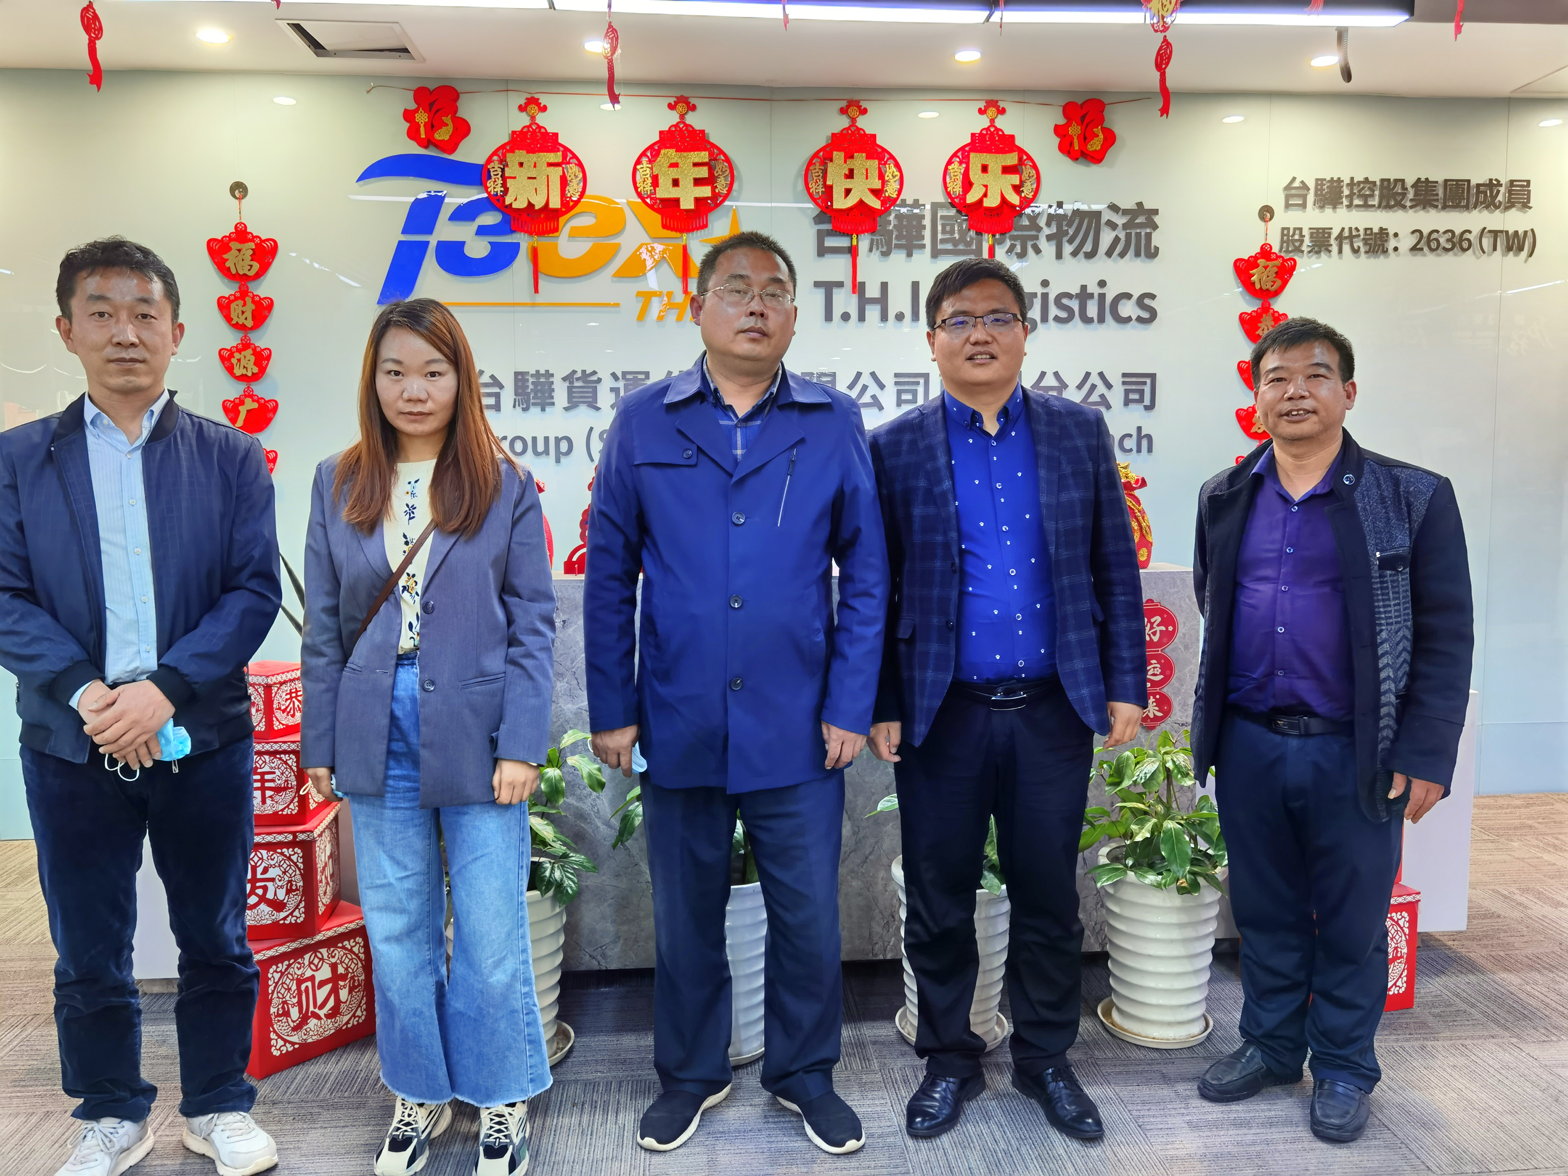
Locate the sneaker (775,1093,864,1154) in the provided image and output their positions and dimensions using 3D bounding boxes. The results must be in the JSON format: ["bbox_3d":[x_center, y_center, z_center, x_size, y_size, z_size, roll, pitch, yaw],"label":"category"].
[{"bbox_3d":[0.076,1.045,2.540,0.110,0.110,0.285,-3,6,-23],"label":"sneaker"}]

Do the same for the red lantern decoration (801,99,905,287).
[{"bbox_3d":[0.257,-1.438,4.488,0.376,0.684,0.035,-1,5,-5],"label":"red lantern decoration"}]

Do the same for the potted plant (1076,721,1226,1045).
[{"bbox_3d":[0.895,0.694,2.943,0.390,0.720,0.370,-1,5,-5],"label":"potted plant"}]

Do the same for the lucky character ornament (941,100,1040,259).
[{"bbox_3d":[0.765,-1.449,4.528,0.378,0.694,0.035,-1,5,-5],"label":"lucky character ornament"}]

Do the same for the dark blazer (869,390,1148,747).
[{"bbox_3d":[0.455,-0.045,2.538,0.565,0.740,0.300,0,6,9],"label":"dark blazer"}]

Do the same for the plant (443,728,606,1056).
[{"bbox_3d":[-0.640,0.701,2.856,0.400,0.745,0.380,-1,5,-5],"label":"plant"}]

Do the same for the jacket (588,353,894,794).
[{"bbox_3d":[-0.098,-0.029,2.468,0.605,0.860,0.320,-1,5,-1],"label":"jacket"}]

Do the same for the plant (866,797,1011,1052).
[{"bbox_3d":[0.405,0.721,2.929,0.380,0.670,0.360,-1,5,-5],"label":"plant"}]

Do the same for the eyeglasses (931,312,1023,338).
[{"bbox_3d":[0.366,-0.496,2.310,0.146,0.042,0.138,0,5,0],"label":"eyeglasses"}]

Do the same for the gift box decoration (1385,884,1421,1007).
[{"bbox_3d":[1.387,0.891,3.126,0.295,0.292,0.295,-2,5,-16],"label":"gift box decoration"}]

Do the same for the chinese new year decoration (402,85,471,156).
[{"bbox_3d":[-1.263,-1.698,4.449,0.243,0.256,0.025,-1,5,-5],"label":"chinese new year decoration"}]

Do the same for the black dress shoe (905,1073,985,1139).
[{"bbox_3d":[0.343,1.042,2.582,0.102,0.105,0.285,2,6,25],"label":"black dress shoe"}]

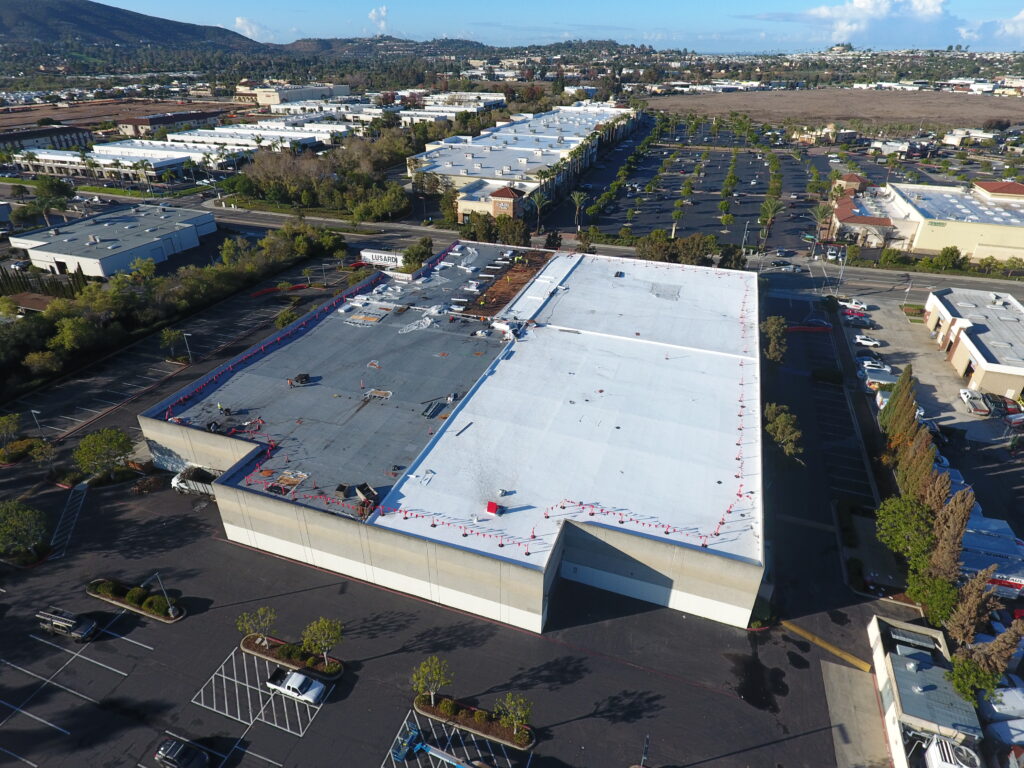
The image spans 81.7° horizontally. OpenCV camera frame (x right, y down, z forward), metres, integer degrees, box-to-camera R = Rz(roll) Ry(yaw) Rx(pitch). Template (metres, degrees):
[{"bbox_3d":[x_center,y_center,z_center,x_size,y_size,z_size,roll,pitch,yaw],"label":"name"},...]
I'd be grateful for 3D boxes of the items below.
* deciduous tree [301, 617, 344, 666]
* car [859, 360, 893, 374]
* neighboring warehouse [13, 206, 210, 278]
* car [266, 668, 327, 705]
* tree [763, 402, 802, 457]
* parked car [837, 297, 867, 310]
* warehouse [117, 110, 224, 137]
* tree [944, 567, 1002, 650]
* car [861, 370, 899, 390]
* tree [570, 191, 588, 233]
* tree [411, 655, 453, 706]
[{"bbox_3d":[-16.582,23.332,52.390,3.700,5.100,3.700,10,31,17],"label":"deciduous tree"},{"bbox_3d":[64.520,-2.868,104.739,4.500,1.650,1.830,12,32,20],"label":"car"},{"bbox_3d":[-111.223,-42.936,170.257,41.000,5.600,48.000,10,31,17],"label":"neighboring warehouse"},{"bbox_3d":[-18.524,25.965,51.188,5.100,1.680,1.800,10,31,16],"label":"car"},{"bbox_3d":[34.542,8.858,76.788,5.600,8.400,5.600,10,31,17],"label":"tree"},{"bbox_3d":[75.220,-17.845,131.154,5.650,1.850,1.980,13,32,22],"label":"parked car"},{"bbox_3d":[-237.783,-184.751,415.675,25.000,8.800,76.000,6,30,10],"label":"warehouse"},{"bbox_3d":[41.244,20.174,53.016,3.500,10.000,3.500,10,31,17],"label":"tree"},{"bbox_3d":[61.223,0.179,98.295,5.700,2.650,2.250,12,31,19],"label":"car"},{"bbox_3d":[19.782,-50.210,175.676,5.800,13.000,5.800,10,31,17],"label":"tree"},{"bbox_3d":[-6.614,25.197,48.957,3.500,5.200,3.500,0,29,0],"label":"tree"}]

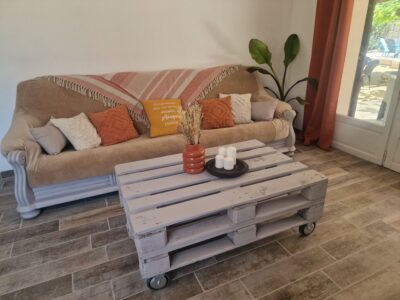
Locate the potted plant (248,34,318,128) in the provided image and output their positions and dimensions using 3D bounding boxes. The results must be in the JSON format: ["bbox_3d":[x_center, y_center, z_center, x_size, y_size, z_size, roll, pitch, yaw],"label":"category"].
[{"bbox_3d":[0.920,-0.679,3.167,0.770,1.280,0.620,-11,24,-21],"label":"potted plant"}]

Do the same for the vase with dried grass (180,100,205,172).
[{"bbox_3d":[-0.056,-0.074,1.755,0.152,0.460,0.152,-2,22,1],"label":"vase with dried grass"}]

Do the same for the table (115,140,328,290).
[{"bbox_3d":[0.105,0.343,1.879,1.200,0.415,0.800,-11,24,-21],"label":"table"}]

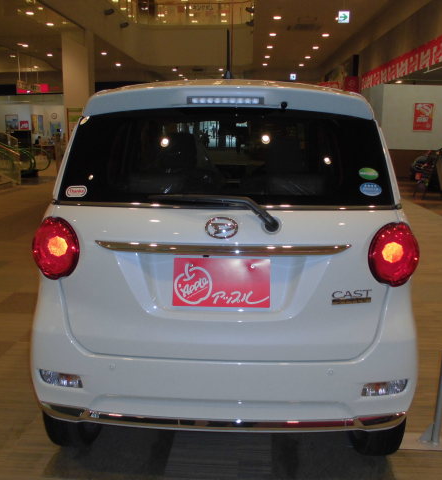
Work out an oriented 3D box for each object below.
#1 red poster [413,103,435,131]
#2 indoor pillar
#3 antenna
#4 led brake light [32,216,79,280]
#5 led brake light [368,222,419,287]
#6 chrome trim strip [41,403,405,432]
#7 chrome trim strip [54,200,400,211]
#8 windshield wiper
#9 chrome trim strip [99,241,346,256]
[{"bbox_3d":[7.186,-4.350,17.000,0.680,0.970,0.015,0,11,-5],"label":"red poster"},{"bbox_3d":[-4.409,-4.026,15.234,0.820,4.728,0.820,1,10,0],"label":"indoor pillar"},{"bbox_3d":[0.031,-0.766,1.984,0.035,0.200,0.110,1,11,2],"label":"antenna"},{"bbox_3d":[-0.577,0.030,1.681,0.190,0.215,0.130,1,11,2],"label":"led brake light"},{"bbox_3d":[0.593,0.045,1.649,0.190,0.215,0.130,1,11,2],"label":"led brake light"},{"bbox_3d":[0.009,0.625,1.702,1.300,0.070,0.160,1,11,2],"label":"chrome trim strip"},{"bbox_3d":[0.018,-0.115,1.606,1.180,0.030,0.090,1,11,2],"label":"chrome trim strip"},{"bbox_3d":[-0.021,-0.087,1.587,0.420,0.120,0.060,1,11,2],"label":"windshield wiper"},{"bbox_3d":[0.010,0.028,1.572,0.840,0.040,0.050,1,11,2],"label":"chrome trim strip"}]

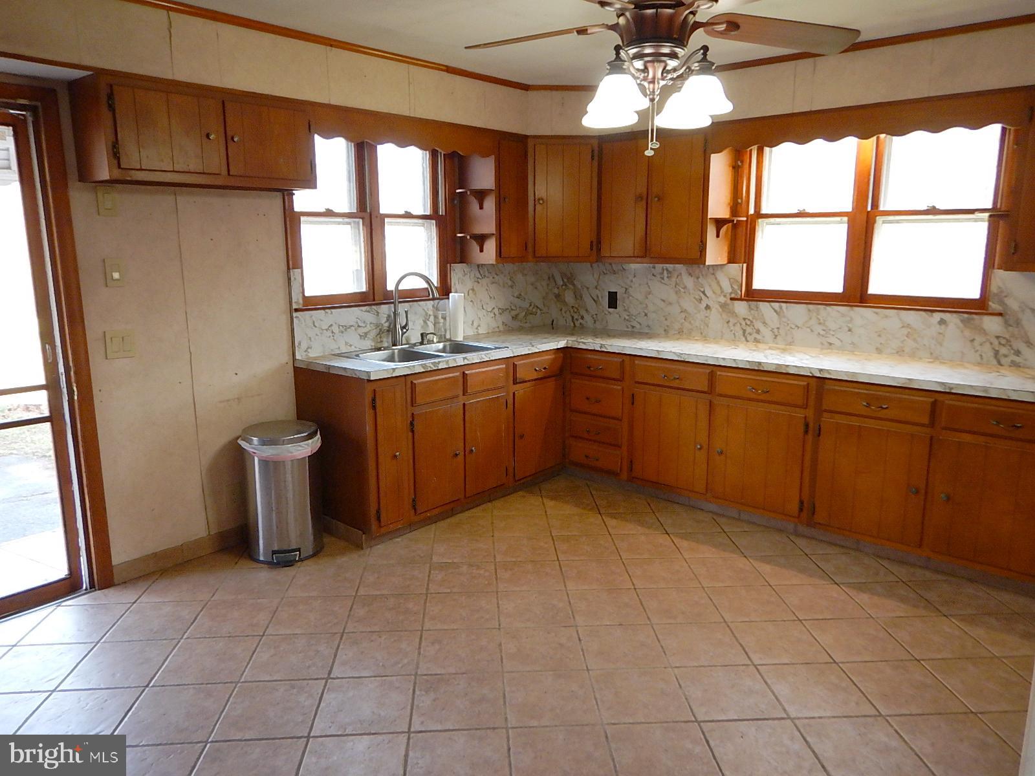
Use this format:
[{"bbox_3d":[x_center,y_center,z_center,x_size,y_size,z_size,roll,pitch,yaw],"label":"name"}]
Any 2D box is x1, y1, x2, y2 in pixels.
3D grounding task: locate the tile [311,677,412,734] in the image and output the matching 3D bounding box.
[{"bbox_3d":[-0.503,1.060,2.396,0.302,0.010,0.302,-1,11,-3],"label":"tile"}]

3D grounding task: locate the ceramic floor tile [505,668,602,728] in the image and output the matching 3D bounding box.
[{"bbox_3d":[0.112,1.056,2.432,0.303,0.010,0.303,-1,11,-3],"label":"ceramic floor tile"}]

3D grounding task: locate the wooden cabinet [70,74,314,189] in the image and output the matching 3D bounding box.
[{"bbox_3d":[-1.379,-1.084,3.151,0.325,0.390,0.920,10,15,41],"label":"wooden cabinet"}]

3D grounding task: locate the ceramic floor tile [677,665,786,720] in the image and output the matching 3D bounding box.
[{"bbox_3d":[0.729,1.051,2.468,0.303,0.010,0.303,-1,11,-3],"label":"ceramic floor tile"}]

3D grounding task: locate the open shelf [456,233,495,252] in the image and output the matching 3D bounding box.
[{"bbox_3d":[-0.266,-0.888,4.394,0.240,0.115,0.130,10,15,41],"label":"open shelf"}]

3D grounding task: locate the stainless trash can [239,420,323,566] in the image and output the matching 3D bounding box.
[{"bbox_3d":[-1.156,0.507,3.556,0.350,0.630,0.365,-3,12,-18],"label":"stainless trash can"}]

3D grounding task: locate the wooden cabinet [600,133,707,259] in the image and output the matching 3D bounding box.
[{"bbox_3d":[0.907,-1.184,4.513,0.765,0.790,0.320,10,15,40],"label":"wooden cabinet"}]

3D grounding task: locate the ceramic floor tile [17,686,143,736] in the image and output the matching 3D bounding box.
[{"bbox_3d":[-1.412,1.062,2.305,0.302,0.010,0.302,-1,11,-3],"label":"ceramic floor tile"}]

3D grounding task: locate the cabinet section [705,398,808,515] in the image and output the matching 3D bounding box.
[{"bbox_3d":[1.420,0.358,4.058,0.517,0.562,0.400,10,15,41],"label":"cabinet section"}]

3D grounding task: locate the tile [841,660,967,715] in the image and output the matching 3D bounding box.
[{"bbox_3d":[1.328,1.034,2.477,0.302,0.010,0.302,-1,11,-3],"label":"tile"}]

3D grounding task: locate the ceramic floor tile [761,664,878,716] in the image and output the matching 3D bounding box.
[{"bbox_3d":[1.038,1.048,2.486,0.303,0.010,0.303,-1,11,-3],"label":"ceramic floor tile"}]

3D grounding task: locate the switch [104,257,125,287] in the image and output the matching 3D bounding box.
[{"bbox_3d":[-1.704,-0.487,3.041,0.012,0.116,0.071,10,15,40],"label":"switch"}]

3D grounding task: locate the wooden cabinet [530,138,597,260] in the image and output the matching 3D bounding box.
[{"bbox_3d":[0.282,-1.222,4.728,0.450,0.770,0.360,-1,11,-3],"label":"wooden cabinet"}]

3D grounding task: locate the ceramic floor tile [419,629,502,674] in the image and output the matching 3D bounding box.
[{"bbox_3d":[-0.214,1.000,2.717,0.303,0.010,0.303,-1,11,-3],"label":"ceramic floor tile"}]

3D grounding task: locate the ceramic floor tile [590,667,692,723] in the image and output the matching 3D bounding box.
[{"bbox_3d":[0.416,1.042,2.428,0.302,0.010,0.302,-1,11,-3],"label":"ceramic floor tile"}]

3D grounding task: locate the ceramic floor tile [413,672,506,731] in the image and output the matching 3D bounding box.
[{"bbox_3d":[-0.193,1.048,2.392,0.302,0.010,0.302,-1,11,-3],"label":"ceramic floor tile"}]

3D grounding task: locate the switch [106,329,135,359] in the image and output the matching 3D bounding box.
[{"bbox_3d":[-1.747,-0.190,3.162,0.012,0.118,0.118,10,15,41],"label":"switch"}]

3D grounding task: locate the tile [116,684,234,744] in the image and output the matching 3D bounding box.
[{"bbox_3d":[-1.118,1.069,2.351,0.302,0.010,0.302,-1,11,-3],"label":"tile"}]

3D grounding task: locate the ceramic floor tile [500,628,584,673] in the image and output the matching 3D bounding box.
[{"bbox_3d":[0.094,0.998,2.735,0.303,0.010,0.303,-1,11,-3],"label":"ceramic floor tile"}]

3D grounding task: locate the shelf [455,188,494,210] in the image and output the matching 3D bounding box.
[{"bbox_3d":[-0.265,-1.143,4.344,0.240,0.115,0.130,10,15,41],"label":"shelf"}]

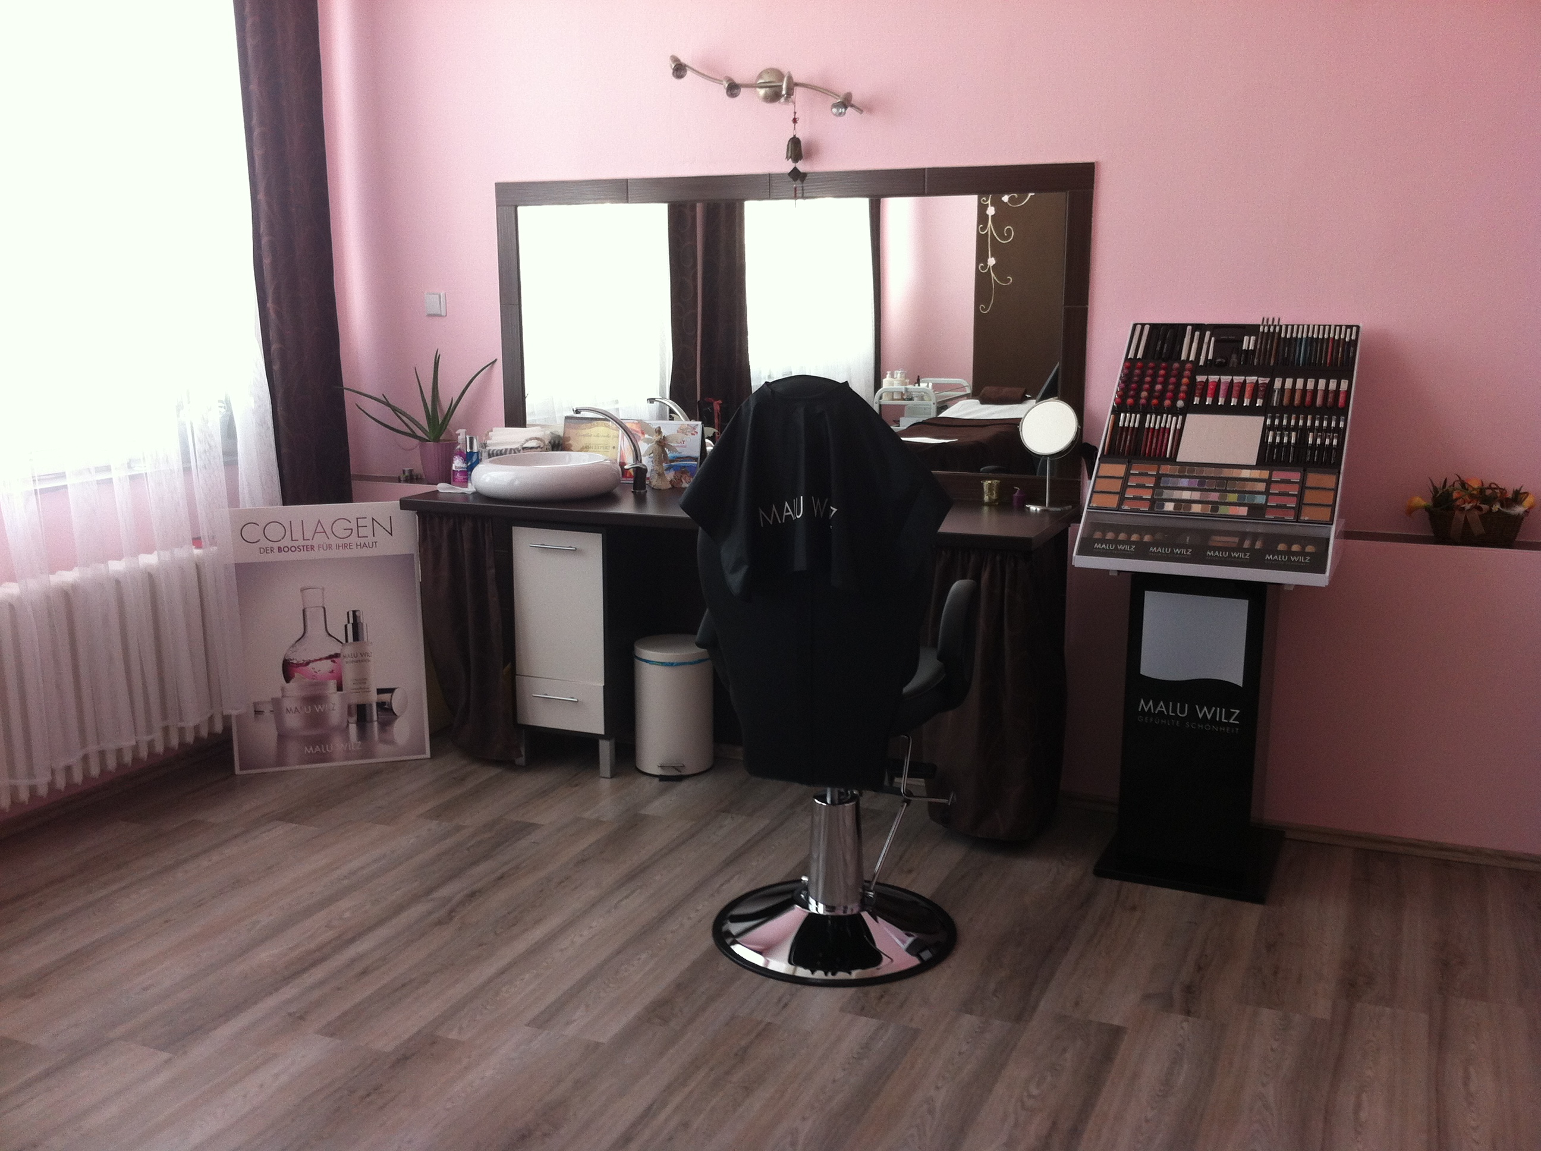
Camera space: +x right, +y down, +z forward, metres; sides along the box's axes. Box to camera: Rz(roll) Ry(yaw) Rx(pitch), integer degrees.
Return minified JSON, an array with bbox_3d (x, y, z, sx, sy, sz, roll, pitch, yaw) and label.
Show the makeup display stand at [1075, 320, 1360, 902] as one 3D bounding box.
[{"bbox_3d":[1.173,0.054,4.143,0.617,1.422,0.630,5,11,23],"label":"makeup display stand"}]

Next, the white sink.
[{"bbox_3d":[-0.697,-0.310,4.851,0.460,0.110,0.460,0,10,0],"label":"white sink"}]

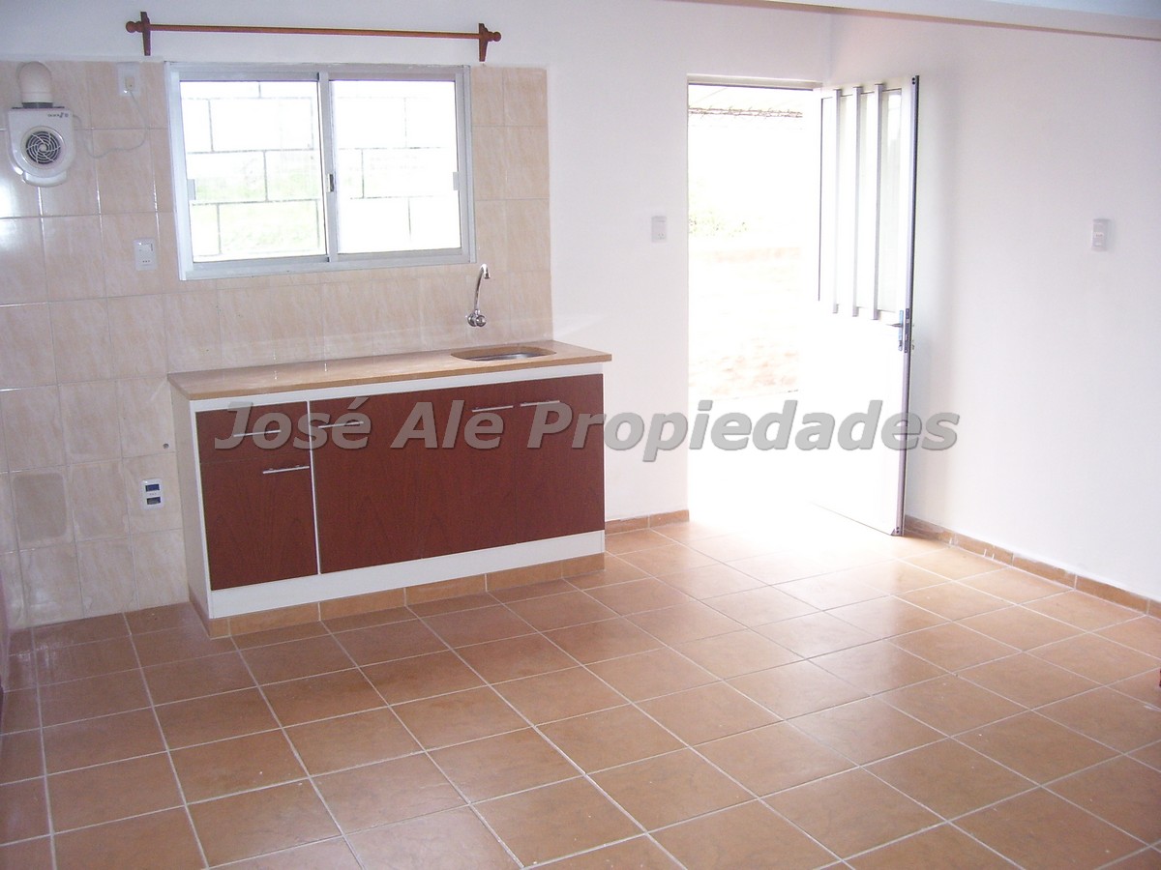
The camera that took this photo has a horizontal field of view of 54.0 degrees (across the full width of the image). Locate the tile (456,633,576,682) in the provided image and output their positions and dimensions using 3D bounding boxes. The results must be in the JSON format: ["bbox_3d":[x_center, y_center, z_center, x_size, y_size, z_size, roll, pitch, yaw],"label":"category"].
[{"bbox_3d":[-0.217,0.763,3.881,0.329,0.010,0.329,-7,13,-26],"label":"tile"}]

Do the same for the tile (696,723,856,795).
[{"bbox_3d":[0.536,0.896,3.159,0.330,0.010,0.330,-7,13,-26],"label":"tile"}]

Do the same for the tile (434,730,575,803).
[{"bbox_3d":[-0.210,0.909,3.145,0.330,0.009,0.330,-7,13,-26],"label":"tile"}]

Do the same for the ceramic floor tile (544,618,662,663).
[{"bbox_3d":[0.083,0.728,4.037,0.331,0.010,0.331,-7,13,-26],"label":"ceramic floor tile"}]

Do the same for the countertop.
[{"bbox_3d":[-0.724,-0.264,4.433,1.629,0.030,0.517,-7,13,-27],"label":"countertop"}]

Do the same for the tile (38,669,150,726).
[{"bbox_3d":[-1.557,0.843,3.610,0.329,0.010,0.329,-7,13,-26],"label":"tile"}]

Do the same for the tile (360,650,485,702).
[{"bbox_3d":[-0.515,0.795,3.731,0.330,0.009,0.330,-7,13,-26],"label":"tile"}]

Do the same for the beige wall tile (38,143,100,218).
[{"bbox_3d":[-1.800,-0.924,4.002,0.200,0.300,0.010,-7,13,-26],"label":"beige wall tile"}]

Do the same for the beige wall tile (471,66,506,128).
[{"bbox_3d":[-0.386,-1.391,4.665,0.147,0.236,0.009,-7,13,-26],"label":"beige wall tile"}]

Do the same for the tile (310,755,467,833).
[{"bbox_3d":[-0.510,0.949,3.004,0.329,0.010,0.329,-7,13,-26],"label":"tile"}]

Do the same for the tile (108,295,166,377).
[{"bbox_3d":[-1.627,-0.364,4.200,0.200,0.300,0.010,-7,13,-26],"label":"tile"}]

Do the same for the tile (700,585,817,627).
[{"bbox_3d":[0.672,0.647,4.278,0.328,0.010,0.328,-7,13,-26],"label":"tile"}]

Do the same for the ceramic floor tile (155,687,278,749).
[{"bbox_3d":[-1.102,0.860,3.451,0.330,0.010,0.330,-7,13,-26],"label":"ceramic floor tile"}]

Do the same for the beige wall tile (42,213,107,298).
[{"bbox_3d":[-1.800,-0.633,4.059,0.200,0.300,0.010,-7,13,-26],"label":"beige wall tile"}]

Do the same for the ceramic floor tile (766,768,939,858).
[{"bbox_3d":[0.684,0.950,2.867,0.330,0.010,0.330,-7,13,-26],"label":"ceramic floor tile"}]

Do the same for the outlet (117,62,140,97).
[{"bbox_3d":[-1.595,-1.257,4.035,0.072,0.113,0.018,-7,13,-26],"label":"outlet"}]

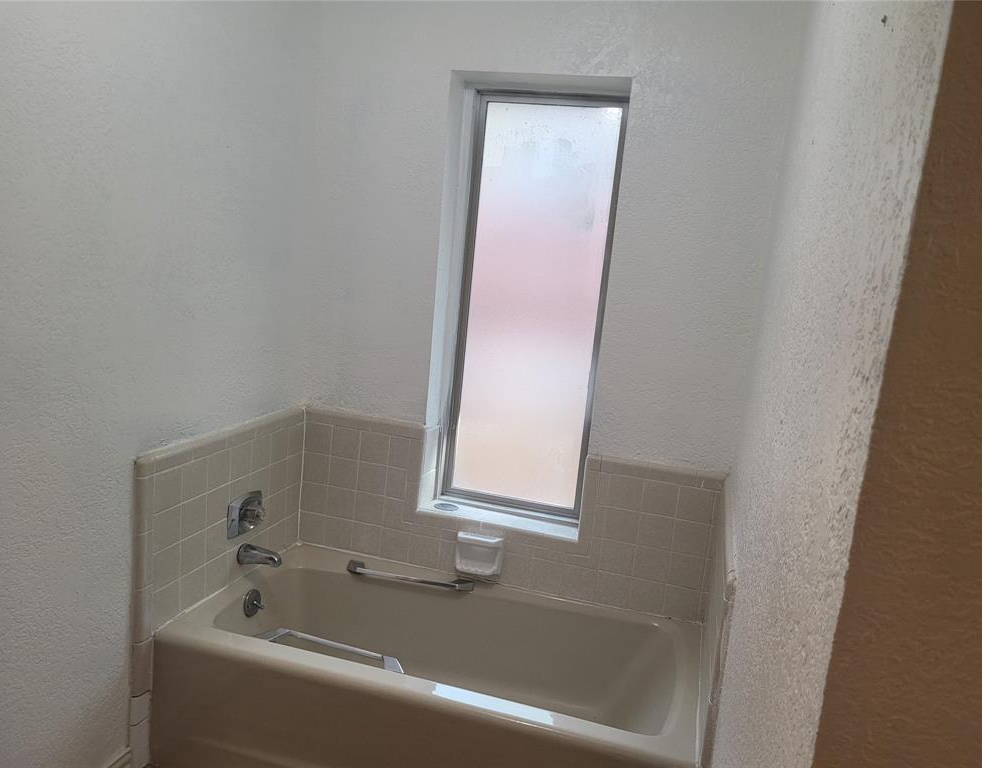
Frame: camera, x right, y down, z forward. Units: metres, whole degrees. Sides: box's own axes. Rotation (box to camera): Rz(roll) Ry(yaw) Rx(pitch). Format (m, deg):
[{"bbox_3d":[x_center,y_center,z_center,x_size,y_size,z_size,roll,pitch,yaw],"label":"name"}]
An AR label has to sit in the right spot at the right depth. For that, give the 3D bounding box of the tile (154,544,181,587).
[{"bbox_3d":[-0.889,0.503,2.106,0.009,0.108,0.108,8,10,15],"label":"tile"}]

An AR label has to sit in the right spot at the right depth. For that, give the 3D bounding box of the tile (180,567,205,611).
[{"bbox_3d":[-0.871,0.595,2.237,0.008,0.108,0.108,8,10,15],"label":"tile"}]

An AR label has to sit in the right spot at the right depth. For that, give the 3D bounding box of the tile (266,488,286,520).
[{"bbox_3d":[-0.740,0.430,2.647,0.010,0.108,0.108,8,10,16],"label":"tile"}]

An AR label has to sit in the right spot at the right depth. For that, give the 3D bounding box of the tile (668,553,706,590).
[{"bbox_3d":[0.622,0.592,2.429,0.108,0.108,0.010,8,10,16],"label":"tile"}]

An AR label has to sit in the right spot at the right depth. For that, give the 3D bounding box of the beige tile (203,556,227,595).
[{"bbox_3d":[-0.840,0.579,2.341,0.008,0.108,0.108,8,10,15],"label":"beige tile"}]

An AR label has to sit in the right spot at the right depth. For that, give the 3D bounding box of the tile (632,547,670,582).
[{"bbox_3d":[0.517,0.577,2.459,0.108,0.108,0.010,8,10,16],"label":"tile"}]

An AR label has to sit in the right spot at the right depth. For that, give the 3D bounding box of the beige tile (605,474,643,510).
[{"bbox_3d":[0.429,0.346,2.441,0.108,0.108,0.008,8,10,15],"label":"beige tile"}]

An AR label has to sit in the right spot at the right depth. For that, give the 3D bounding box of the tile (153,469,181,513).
[{"bbox_3d":[-0.872,0.287,2.077,0.008,0.108,0.108,8,10,15],"label":"tile"}]

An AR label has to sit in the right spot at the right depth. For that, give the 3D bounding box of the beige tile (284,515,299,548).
[{"bbox_3d":[-0.720,0.523,2.767,0.010,0.108,0.101,8,10,16],"label":"beige tile"}]

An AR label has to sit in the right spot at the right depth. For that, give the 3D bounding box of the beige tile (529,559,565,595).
[{"bbox_3d":[0.191,0.643,2.576,0.108,0.108,0.008,8,10,16],"label":"beige tile"}]

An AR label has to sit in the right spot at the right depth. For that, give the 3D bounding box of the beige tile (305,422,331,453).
[{"bbox_3d":[-0.613,0.196,2.737,0.108,0.109,0.008,8,10,16],"label":"beige tile"}]

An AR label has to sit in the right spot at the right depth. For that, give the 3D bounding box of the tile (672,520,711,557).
[{"bbox_3d":[0.631,0.487,2.420,0.108,0.108,0.008,8,10,16],"label":"tile"}]

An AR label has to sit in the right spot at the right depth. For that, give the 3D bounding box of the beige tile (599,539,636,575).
[{"bbox_3d":[0.409,0.561,2.479,0.108,0.108,0.008,8,10,15],"label":"beige tile"}]

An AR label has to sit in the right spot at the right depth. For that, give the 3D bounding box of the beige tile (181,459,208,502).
[{"bbox_3d":[-0.840,0.271,2.180,0.008,0.108,0.108,8,10,15],"label":"beige tile"}]

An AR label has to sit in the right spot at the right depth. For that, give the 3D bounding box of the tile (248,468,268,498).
[{"bbox_3d":[-0.758,0.333,2.507,0.008,0.109,0.108,8,10,16],"label":"tile"}]

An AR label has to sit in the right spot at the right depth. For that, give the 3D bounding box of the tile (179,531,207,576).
[{"bbox_3d":[-0.868,0.491,2.236,0.008,0.108,0.108,8,10,16],"label":"tile"}]

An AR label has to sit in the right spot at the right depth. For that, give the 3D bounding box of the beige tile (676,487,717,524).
[{"bbox_3d":[0.642,0.376,2.392,0.108,0.108,0.010,8,10,16],"label":"beige tile"}]

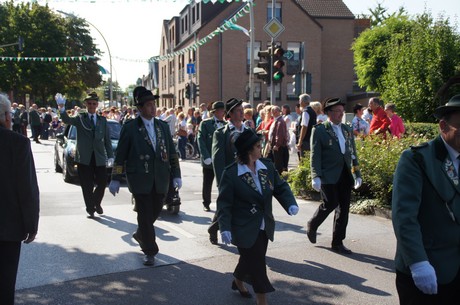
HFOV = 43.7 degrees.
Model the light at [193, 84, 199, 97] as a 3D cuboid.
[{"bbox_3d":[-1.926,-3.536,33.000,0.360,0.880,0.270,0,5,-5],"label":"light"}]

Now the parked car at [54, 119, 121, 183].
[{"bbox_3d":[-3.230,-0.151,14.033,1.730,1.400,4.100,-2,5,-20],"label":"parked car"}]

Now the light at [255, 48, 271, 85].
[{"bbox_3d":[0.837,-2.200,14.567,0.420,0.930,0.290,1,5,9],"label":"light"}]

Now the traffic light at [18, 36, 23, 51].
[{"bbox_3d":[-12.209,-6.361,33.500,0.290,0.830,0.330,-1,5,-12],"label":"traffic light"}]

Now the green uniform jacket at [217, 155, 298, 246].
[{"bbox_3d":[0.224,0.436,4.954,0.600,0.720,0.400,-2,5,-27],"label":"green uniform jacket"}]

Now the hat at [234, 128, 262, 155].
[{"bbox_3d":[0.162,-0.095,4.959,0.250,0.140,0.230,-20,-5,-2],"label":"hat"}]

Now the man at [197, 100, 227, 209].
[{"bbox_3d":[-0.282,0.067,9.338,0.460,1.810,0.530,5,7,44],"label":"man"}]

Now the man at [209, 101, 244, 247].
[{"bbox_3d":[0.006,0.254,7.046,0.600,1.820,0.550,4,6,41],"label":"man"}]

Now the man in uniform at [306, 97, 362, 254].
[{"bbox_3d":[1.232,0.246,6.761,0.580,1.770,0.580,-4,6,-40],"label":"man in uniform"}]

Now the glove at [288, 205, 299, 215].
[{"bbox_3d":[0.553,0.497,5.000,0.110,0.100,0.090,5,6,45],"label":"glove"}]

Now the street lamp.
[{"bbox_3d":[-11.146,-6.340,44.305,3.950,8.900,0.350,-1,5,-10],"label":"street lamp"}]

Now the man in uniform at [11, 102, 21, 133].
[{"bbox_3d":[-9.667,-1.352,25.978,0.550,1.770,0.420,4,6,37],"label":"man in uniform"}]

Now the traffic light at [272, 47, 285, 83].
[{"bbox_3d":[1.214,-2.195,14.367,0.300,0.930,0.380,1,5,16],"label":"traffic light"}]

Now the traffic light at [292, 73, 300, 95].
[{"bbox_3d":[2.626,-2.693,22.500,0.340,0.880,0.270,3,5,32],"label":"traffic light"}]

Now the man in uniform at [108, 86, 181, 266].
[{"bbox_3d":[-0.926,0.232,6.239,0.720,1.880,0.580,-2,5,-23],"label":"man in uniform"}]

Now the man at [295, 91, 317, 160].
[{"bbox_3d":[1.436,-0.204,10.921,0.420,1.840,0.550,3,6,35],"label":"man"}]

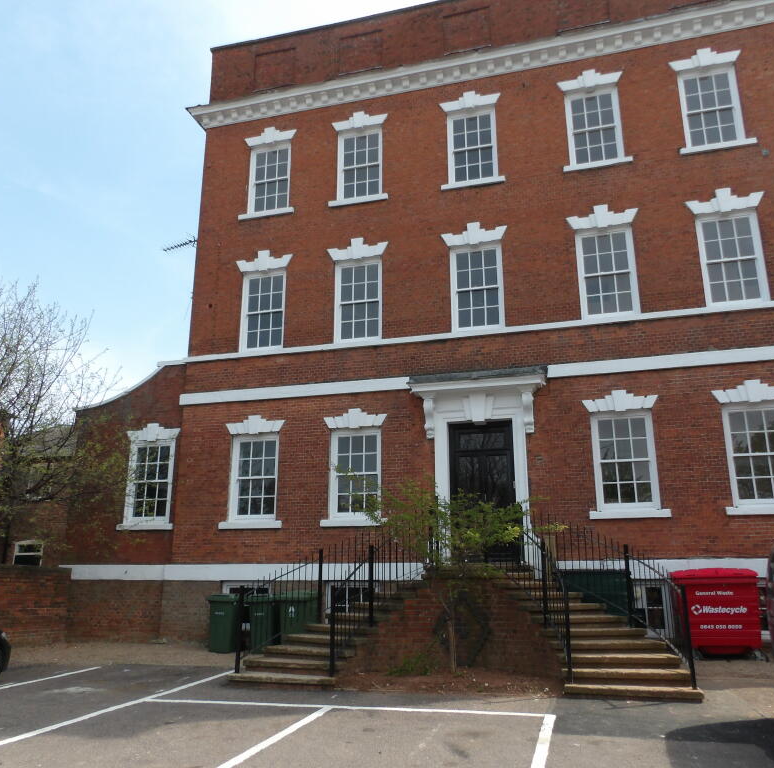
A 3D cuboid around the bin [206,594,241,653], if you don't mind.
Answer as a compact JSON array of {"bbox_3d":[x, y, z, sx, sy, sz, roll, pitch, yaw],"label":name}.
[{"bbox_3d":[-3.309,5.004,14.823,0.580,1.070,0.730,-2,-15,5],"label":"bin"}]

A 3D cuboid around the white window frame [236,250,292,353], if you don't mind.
[{"bbox_3d":[-3.177,-2.139,18.094,1.594,2.733,0.200,-4,-16,15],"label":"white window frame"}]

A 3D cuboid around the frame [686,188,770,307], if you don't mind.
[{"bbox_3d":[7.394,-2.979,15.255,1.605,2.741,0.200,-4,-16,15],"label":"frame"}]

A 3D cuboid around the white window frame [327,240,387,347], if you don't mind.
[{"bbox_3d":[-0.680,-2.201,16.470,1.508,2.584,0.200,-4,-16,15],"label":"white window frame"}]

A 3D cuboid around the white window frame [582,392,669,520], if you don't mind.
[{"bbox_3d":[4.655,1.358,13.927,1.479,2.530,0.200,-4,-16,15],"label":"white window frame"}]

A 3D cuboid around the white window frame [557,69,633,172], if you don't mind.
[{"bbox_3d":[4.918,-6.343,16.898,1.557,2.649,0.200,-4,-16,15],"label":"white window frame"}]

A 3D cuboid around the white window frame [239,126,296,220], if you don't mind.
[{"bbox_3d":[-3.001,-5.381,18.028,1.507,2.559,0.200,-4,-16,15],"label":"white window frame"}]

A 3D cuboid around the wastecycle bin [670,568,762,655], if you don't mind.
[{"bbox_3d":[5.832,4.113,12.684,1.280,1.470,1.000,-4,-16,15],"label":"wastecycle bin"}]

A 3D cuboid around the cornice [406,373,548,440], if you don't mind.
[{"bbox_3d":[1.863,0.389,14.784,2.952,1.382,0.400,-4,-16,15],"label":"cornice"}]

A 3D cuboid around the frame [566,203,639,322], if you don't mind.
[{"bbox_3d":[4.642,-2.618,15.032,1.494,2.587,0.200,-4,-16,15],"label":"frame"}]

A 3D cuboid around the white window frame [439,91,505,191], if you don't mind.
[{"bbox_3d":[1.984,-5.774,16.682,1.482,2.530,0.200,-4,-16,15],"label":"white window frame"}]

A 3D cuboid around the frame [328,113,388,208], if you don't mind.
[{"bbox_3d":[-0.738,-5.896,18.418,1.594,2.680,0.200,-4,-16,15],"label":"frame"}]

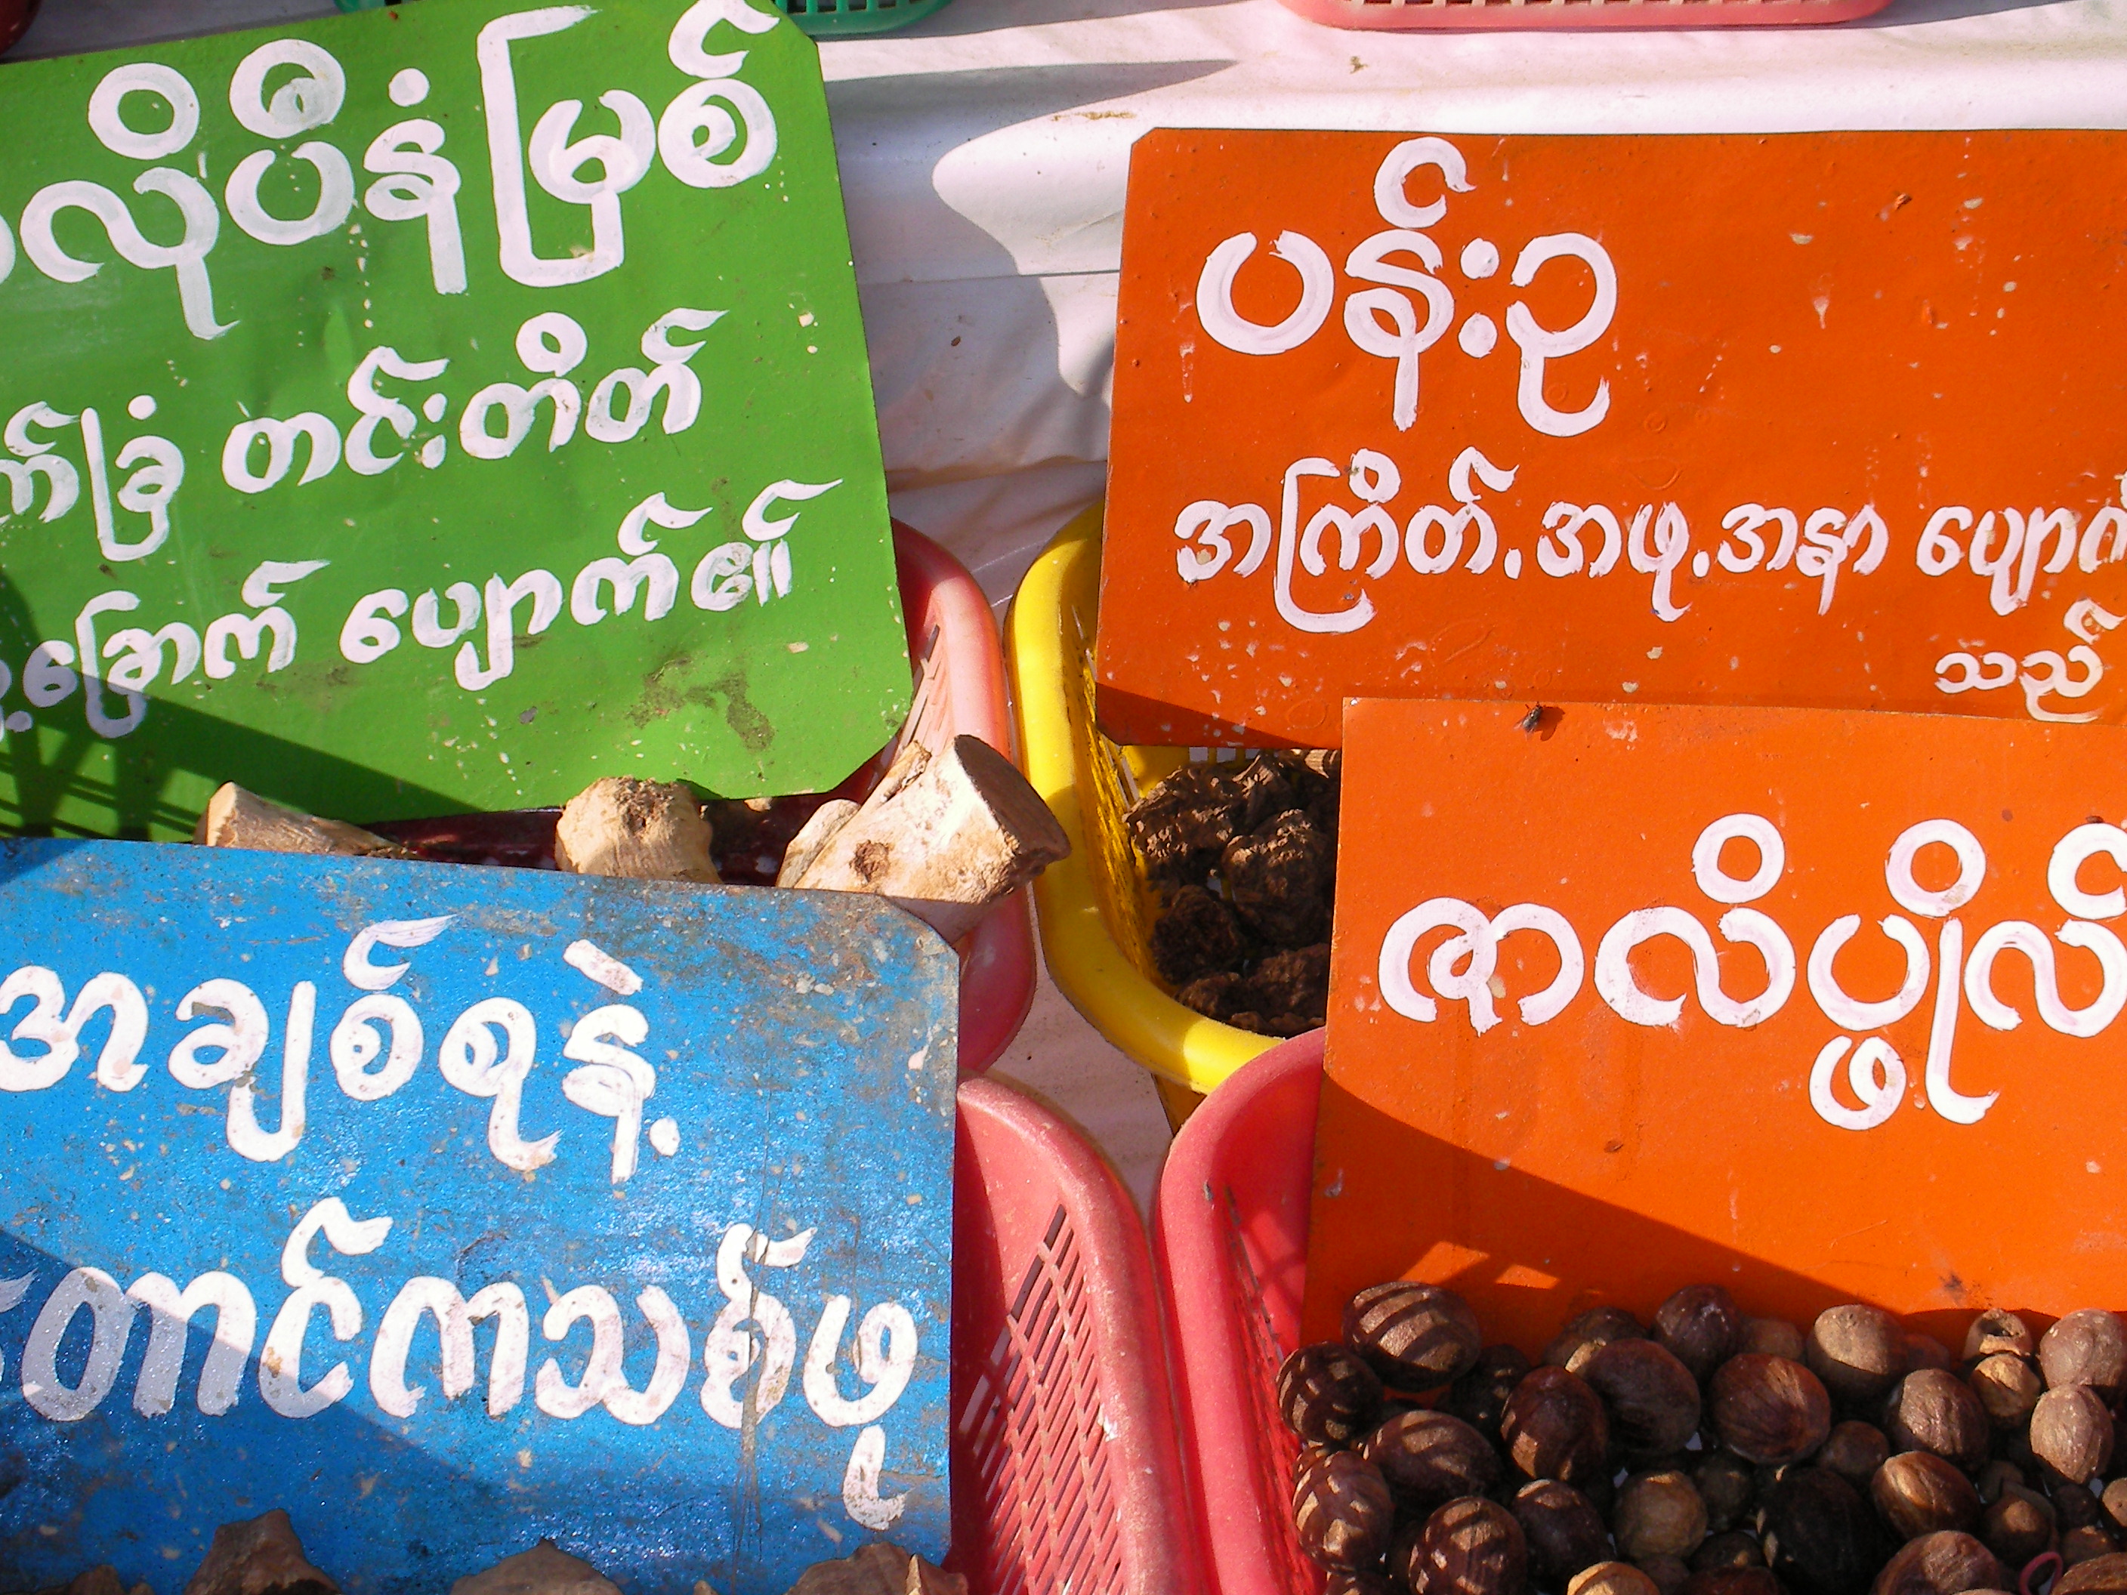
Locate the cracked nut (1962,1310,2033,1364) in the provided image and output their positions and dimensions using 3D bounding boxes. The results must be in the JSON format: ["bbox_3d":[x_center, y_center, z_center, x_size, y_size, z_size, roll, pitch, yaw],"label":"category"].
[{"bbox_3d":[0.209,0.122,1.291,0.016,0.016,0.016,0,46,0],"label":"cracked nut"}]

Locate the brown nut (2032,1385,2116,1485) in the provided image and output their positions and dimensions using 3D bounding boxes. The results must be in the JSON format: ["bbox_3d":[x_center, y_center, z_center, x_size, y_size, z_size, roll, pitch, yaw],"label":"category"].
[{"bbox_3d":[0.218,0.138,1.246,0.018,0.020,0.021,0,43,0],"label":"brown nut"}]

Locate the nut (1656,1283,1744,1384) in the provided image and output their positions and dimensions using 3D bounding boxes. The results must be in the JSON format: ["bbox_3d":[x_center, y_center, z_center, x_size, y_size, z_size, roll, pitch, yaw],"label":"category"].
[{"bbox_3d":[0.141,0.120,1.286,0.020,0.021,0.023,0,46,0],"label":"nut"}]

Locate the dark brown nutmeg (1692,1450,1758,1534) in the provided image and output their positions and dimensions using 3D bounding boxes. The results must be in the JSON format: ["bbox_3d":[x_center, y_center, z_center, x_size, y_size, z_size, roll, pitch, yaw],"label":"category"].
[{"bbox_3d":[0.142,0.150,1.246,0.017,0.017,0.017,0,43,0],"label":"dark brown nutmeg"}]

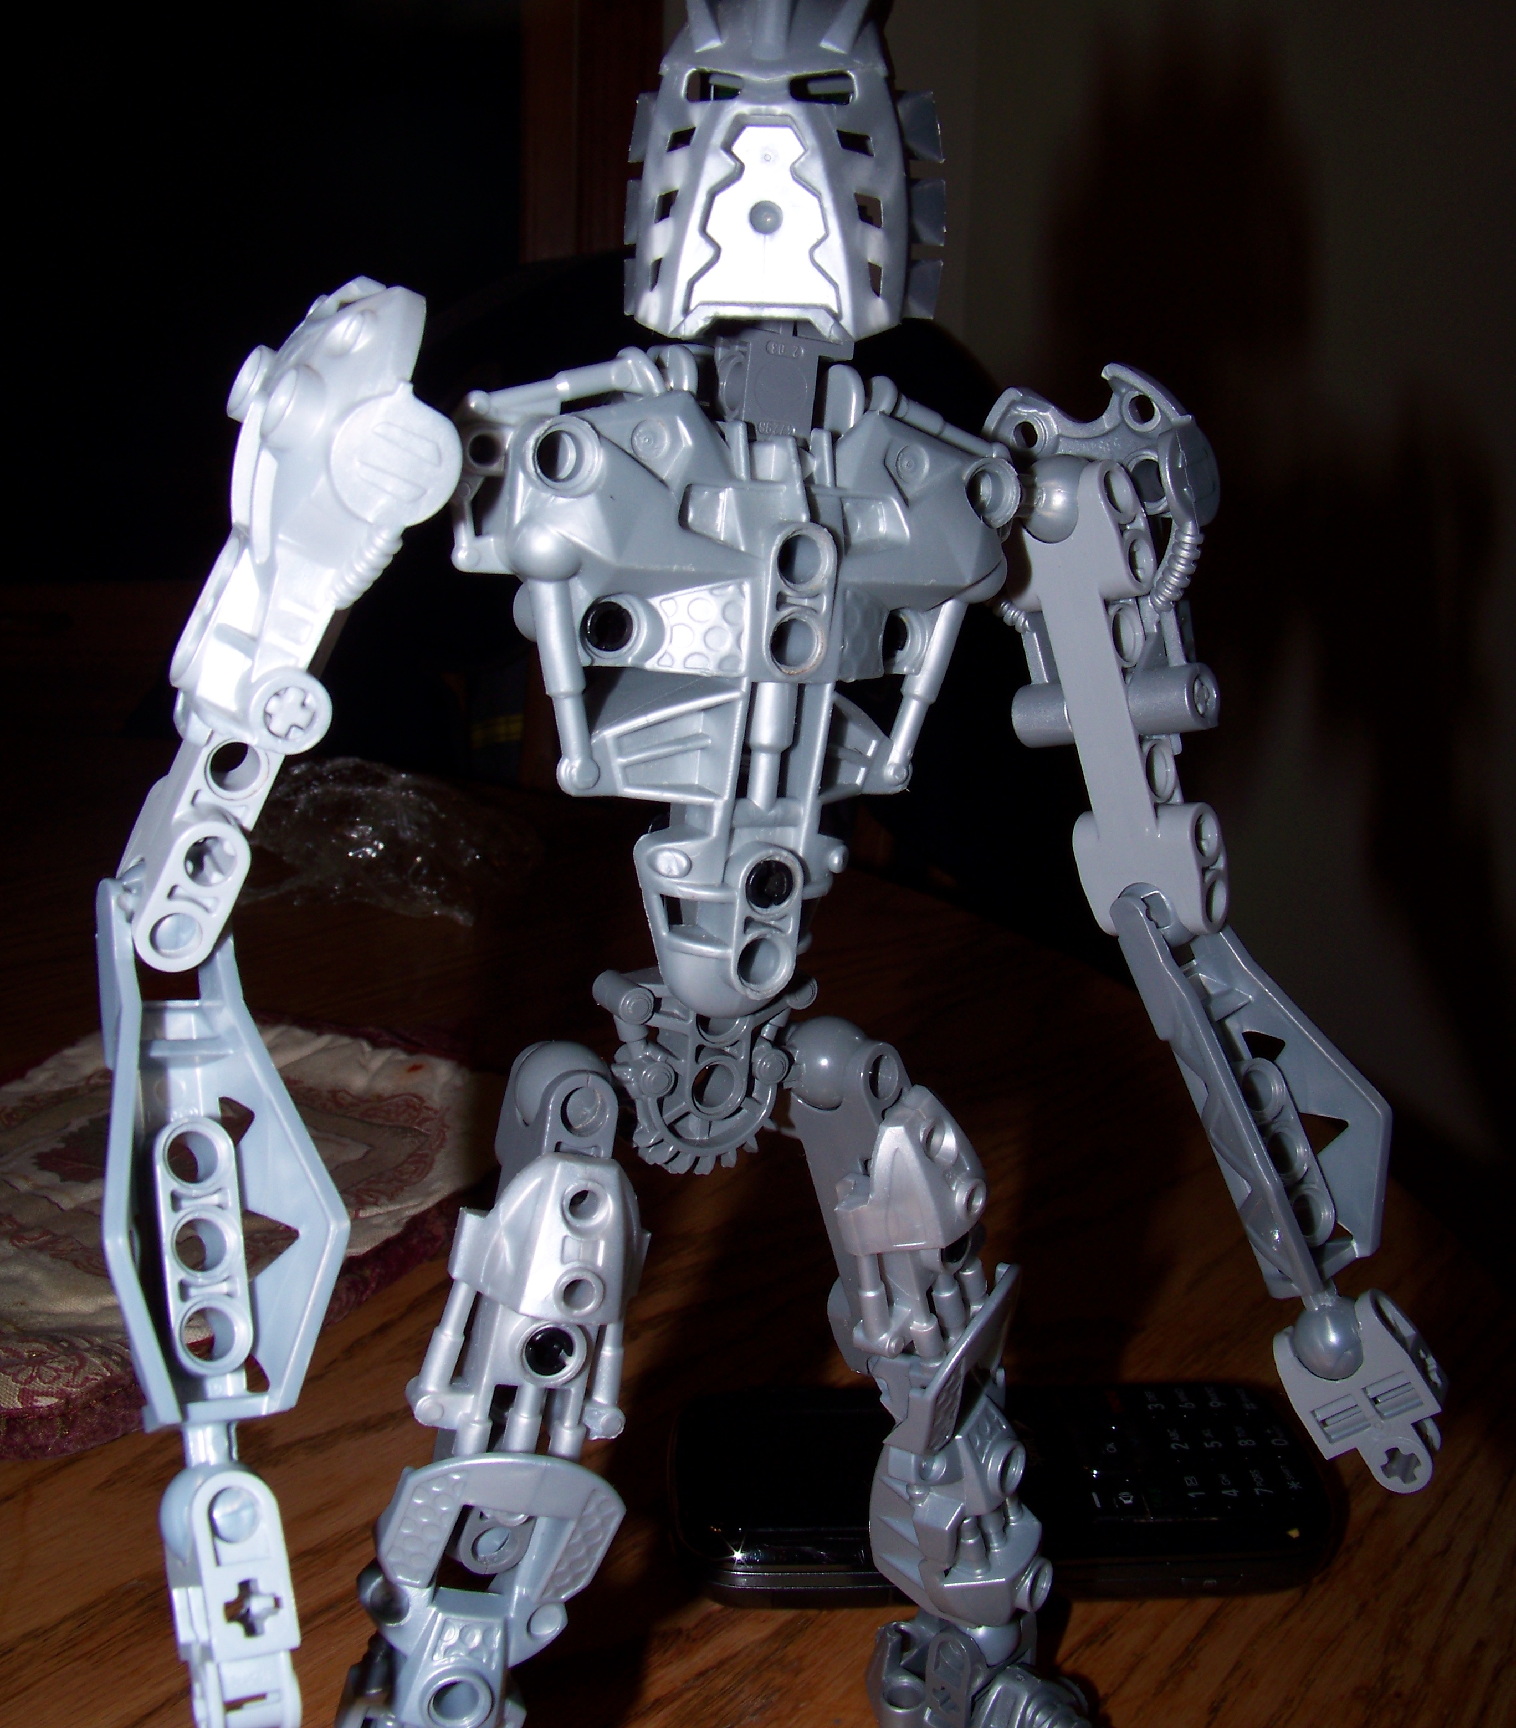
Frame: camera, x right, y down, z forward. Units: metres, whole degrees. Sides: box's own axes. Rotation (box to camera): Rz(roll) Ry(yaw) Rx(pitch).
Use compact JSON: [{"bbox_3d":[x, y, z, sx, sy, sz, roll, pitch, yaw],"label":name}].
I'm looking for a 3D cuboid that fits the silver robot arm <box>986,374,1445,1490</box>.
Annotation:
[{"bbox_3d":[0.056,0.009,0.228,0.032,0.138,0.032,-19,6,-29],"label":"silver robot arm"}]

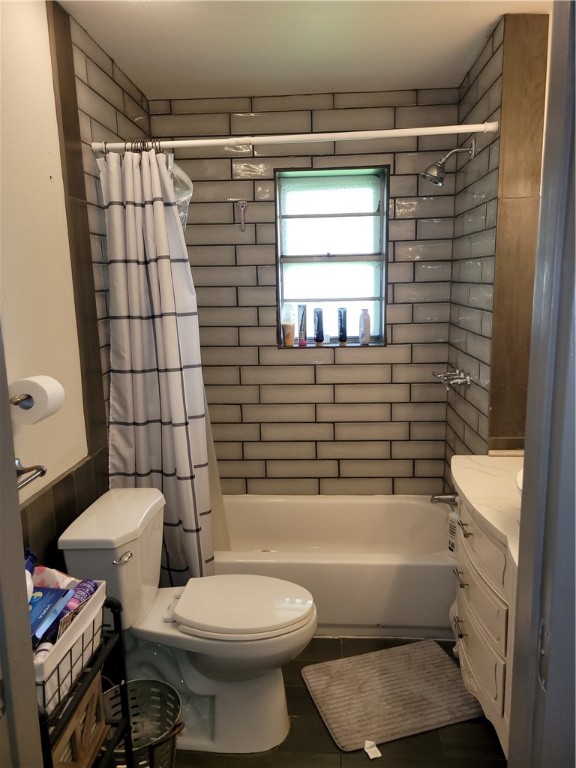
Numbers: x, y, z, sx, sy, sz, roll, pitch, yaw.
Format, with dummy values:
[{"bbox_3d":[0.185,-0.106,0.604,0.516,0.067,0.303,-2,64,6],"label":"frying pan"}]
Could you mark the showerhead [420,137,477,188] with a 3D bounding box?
[{"bbox_3d":[0.706,-0.982,2.572,0.229,0.200,0.105,-1,12,3],"label":"showerhead"}]

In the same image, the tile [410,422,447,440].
[{"bbox_3d":[0.764,0.258,3.146,0.192,0.102,0.010,-1,12,3],"label":"tile"}]

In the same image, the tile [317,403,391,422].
[{"bbox_3d":[0.361,0.159,3.167,0.406,0.102,0.012,0,11,3],"label":"tile"}]

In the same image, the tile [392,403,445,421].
[{"bbox_3d":[0.715,0.156,3.147,0.293,0.102,0.012,0,11,3],"label":"tile"}]

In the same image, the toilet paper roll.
[{"bbox_3d":[-0.669,0.038,1.529,0.116,0.116,0.101,0,10,3],"label":"toilet paper roll"}]

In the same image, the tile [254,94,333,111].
[{"bbox_3d":[0.024,-1.381,2.846,0.401,0.066,0.012,0,10,3],"label":"tile"}]

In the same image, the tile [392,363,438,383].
[{"bbox_3d":[0.710,-0.054,3.105,0.293,0.102,0.012,0,11,3],"label":"tile"}]

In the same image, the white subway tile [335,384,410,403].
[{"bbox_3d":[0.461,0.053,3.140,0.406,0.102,0.012,0,11,3],"label":"white subway tile"}]

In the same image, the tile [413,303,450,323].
[{"bbox_3d":[0.752,-0.371,3.027,0.189,0.102,0.010,-1,11,3],"label":"tile"}]

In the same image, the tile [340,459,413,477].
[{"bbox_3d":[0.495,0.473,3.222,0.406,0.102,0.012,0,11,3],"label":"tile"}]

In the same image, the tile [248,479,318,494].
[{"bbox_3d":[-0.026,0.578,3.257,0.405,0.096,0.010,-1,12,3],"label":"tile"}]

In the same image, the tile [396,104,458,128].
[{"bbox_3d":[0.679,-1.313,2.839,0.298,0.102,0.010,-1,11,3],"label":"tile"}]

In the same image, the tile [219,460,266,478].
[{"bbox_3d":[-0.326,0.480,3.268,0.406,0.102,0.012,0,11,3],"label":"tile"}]

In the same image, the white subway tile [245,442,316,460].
[{"bbox_3d":[-0.044,0.373,3.232,0.406,0.102,0.012,0,11,3],"label":"white subway tile"}]

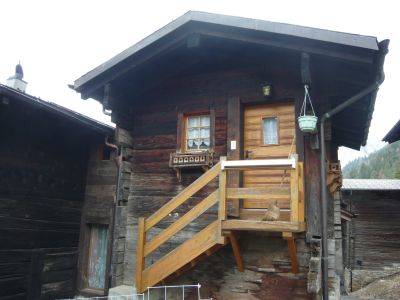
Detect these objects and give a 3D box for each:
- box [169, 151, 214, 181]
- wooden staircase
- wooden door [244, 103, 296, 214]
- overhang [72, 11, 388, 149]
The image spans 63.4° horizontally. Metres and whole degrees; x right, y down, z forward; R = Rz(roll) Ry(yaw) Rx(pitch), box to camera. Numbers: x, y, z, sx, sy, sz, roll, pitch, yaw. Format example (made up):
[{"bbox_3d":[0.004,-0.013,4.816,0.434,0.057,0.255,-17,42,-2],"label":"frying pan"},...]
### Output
[{"bbox_3d":[-0.162,0.307,5.922,0.800,0.530,0.250,-2,-7,24],"label":"box"},{"bbox_3d":[0.315,1.247,5.286,2.730,2.220,0.840,-2,-7,24],"label":"wooden staircase"},{"bbox_3d":[1.176,0.118,5.507,0.910,1.830,0.090,-2,-7,24],"label":"wooden door"},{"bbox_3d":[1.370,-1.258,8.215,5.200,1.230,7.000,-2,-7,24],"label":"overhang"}]

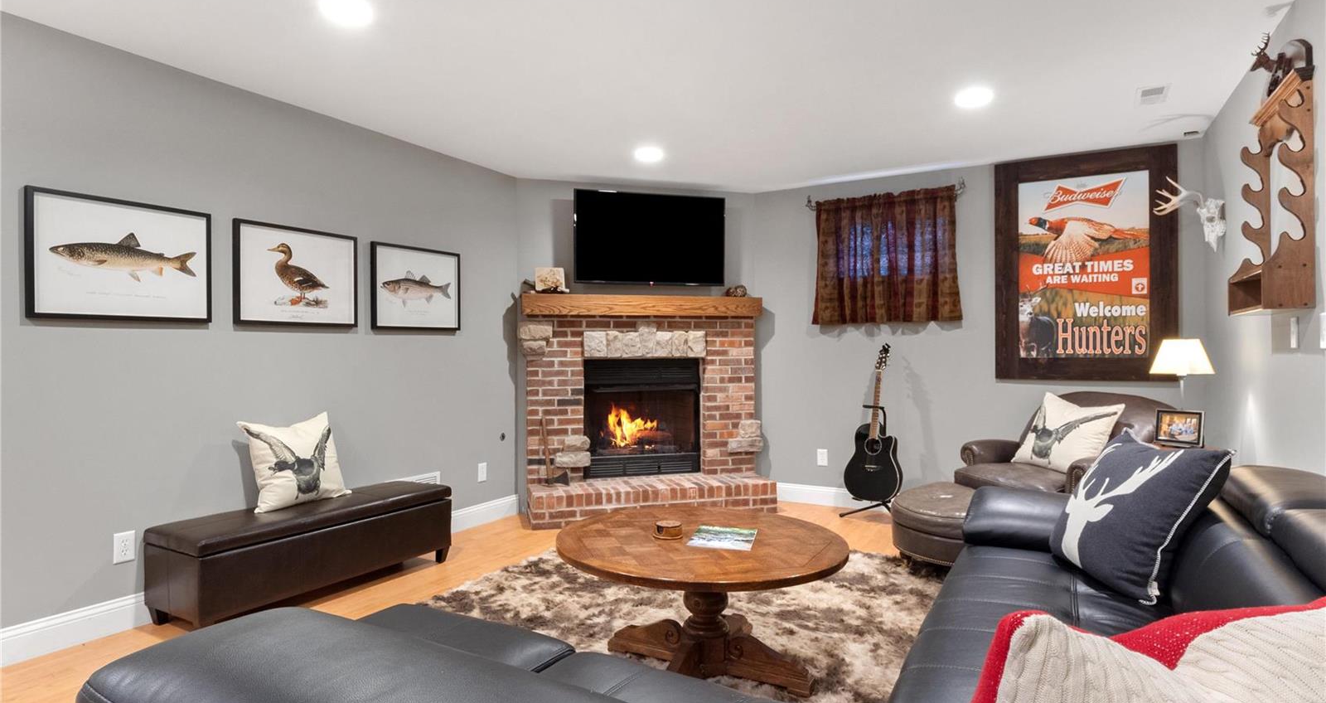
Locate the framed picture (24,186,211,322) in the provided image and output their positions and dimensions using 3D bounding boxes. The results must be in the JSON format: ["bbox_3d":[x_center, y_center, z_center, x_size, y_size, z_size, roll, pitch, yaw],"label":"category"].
[{"bbox_3d":[-2.191,-0.367,2.706,0.027,0.483,0.622,0,0,31],"label":"framed picture"}]

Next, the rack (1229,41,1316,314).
[{"bbox_3d":[2.203,-0.576,2.421,0.129,0.868,0.525,0,0,31],"label":"rack"}]

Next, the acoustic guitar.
[{"bbox_3d":[1.468,0.539,4.539,0.428,1.186,0.321,0,0,33],"label":"acoustic guitar"}]

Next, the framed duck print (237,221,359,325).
[{"bbox_3d":[-1.824,-0.369,3.333,0.033,0.488,0.617,0,0,31],"label":"framed duck print"}]

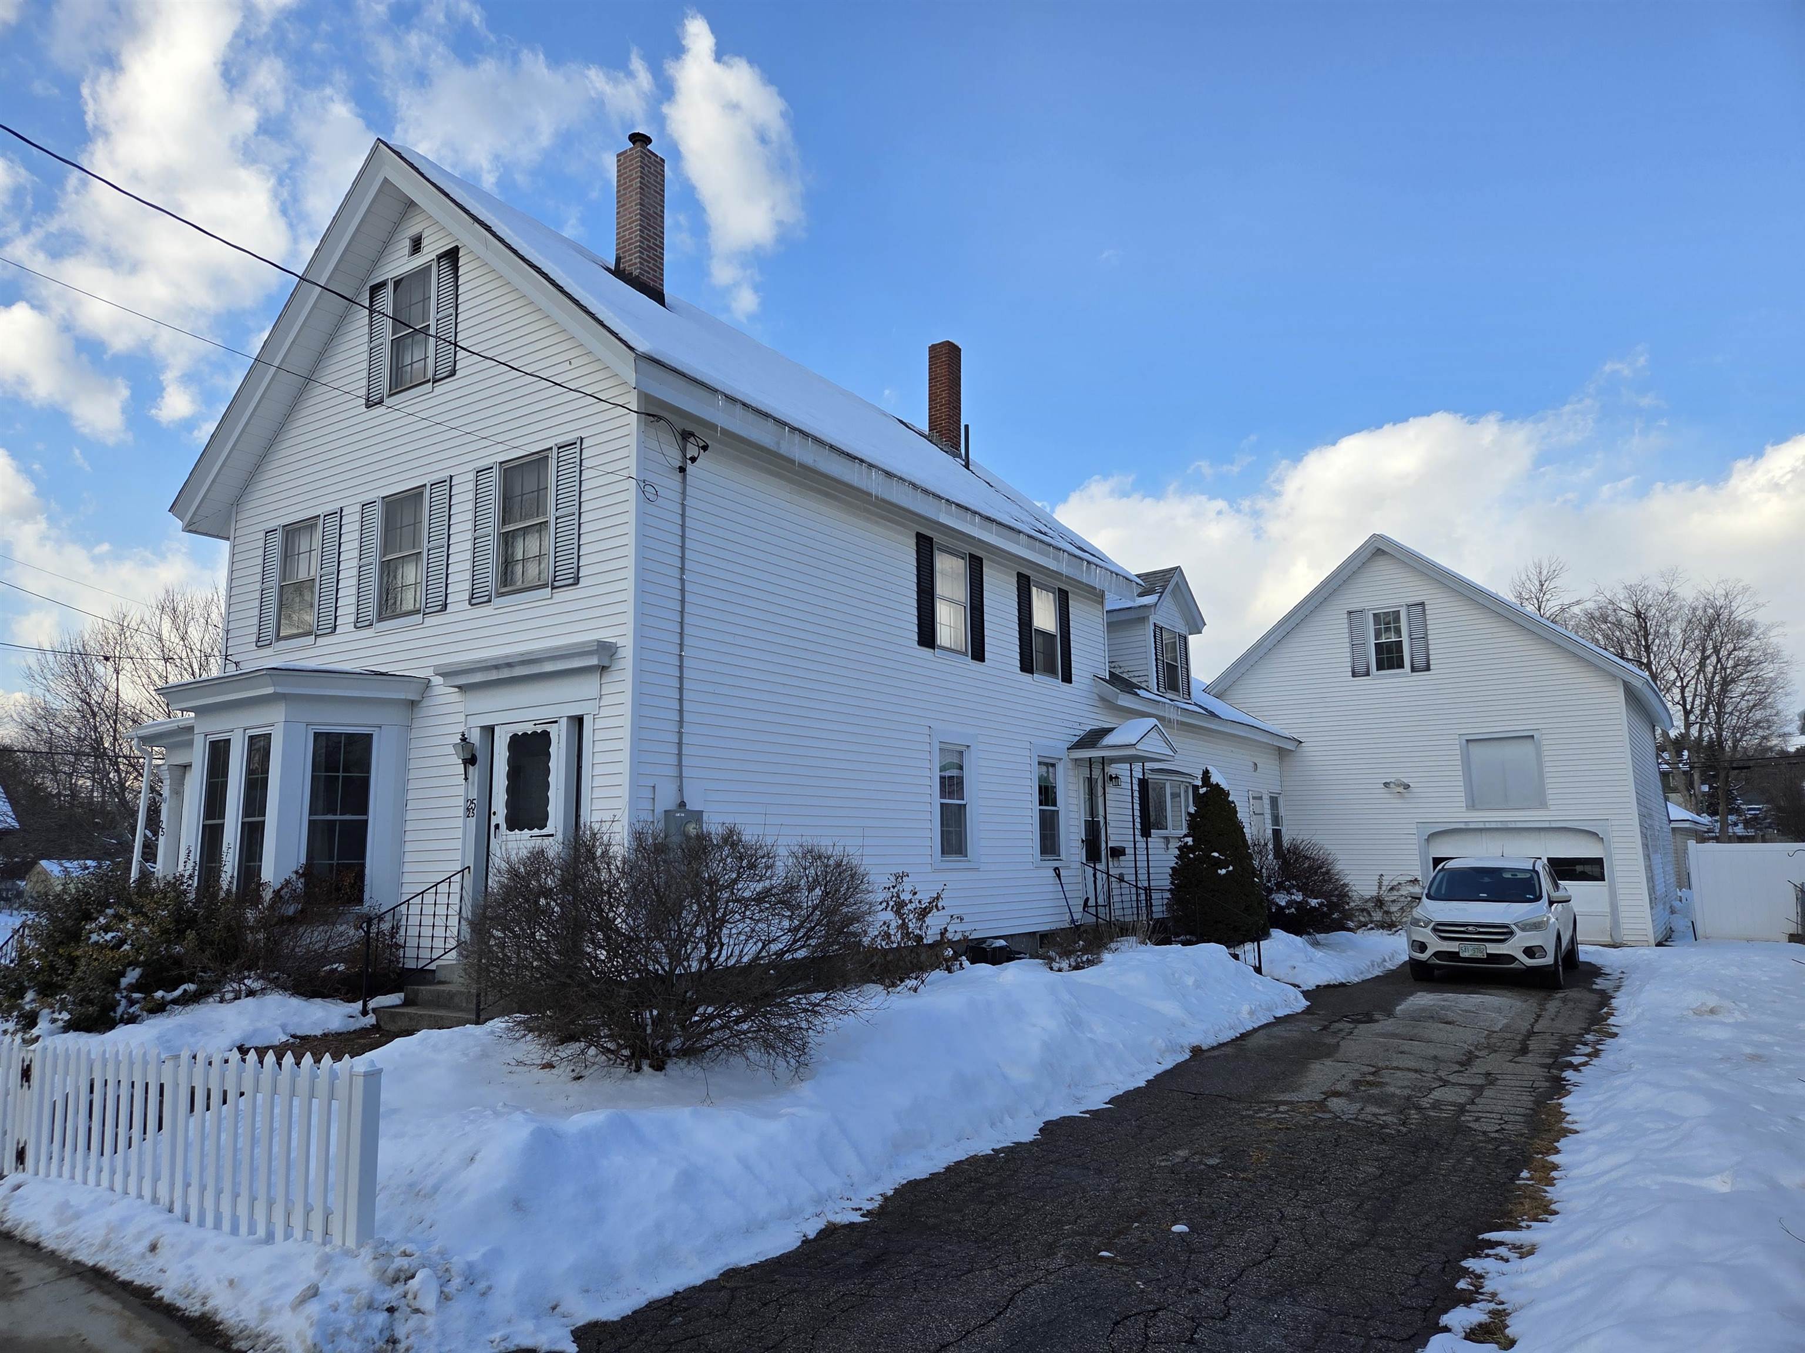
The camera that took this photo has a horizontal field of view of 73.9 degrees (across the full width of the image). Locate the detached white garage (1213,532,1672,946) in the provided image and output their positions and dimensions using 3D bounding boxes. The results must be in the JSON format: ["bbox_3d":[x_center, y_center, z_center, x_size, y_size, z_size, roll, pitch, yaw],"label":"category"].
[{"bbox_3d":[12.554,1.676,28.038,8.900,8.200,9.800,-7,-10,34],"label":"detached white garage"}]

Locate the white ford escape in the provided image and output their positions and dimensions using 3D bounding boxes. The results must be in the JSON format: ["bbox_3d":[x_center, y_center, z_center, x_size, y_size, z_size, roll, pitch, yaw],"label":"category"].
[{"bbox_3d":[8.541,3.446,17.323,1.920,1.680,4.520,-6,-10,32],"label":"white ford escape"}]

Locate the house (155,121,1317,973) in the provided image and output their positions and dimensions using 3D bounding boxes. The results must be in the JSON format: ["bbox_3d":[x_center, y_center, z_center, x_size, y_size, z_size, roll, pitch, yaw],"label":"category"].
[{"bbox_3d":[-0.910,-0.803,20.030,9.200,10.400,19.400,-6,-10,33],"label":"house"}]

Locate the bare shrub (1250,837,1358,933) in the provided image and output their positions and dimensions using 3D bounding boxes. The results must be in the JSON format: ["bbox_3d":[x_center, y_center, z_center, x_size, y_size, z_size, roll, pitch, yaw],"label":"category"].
[{"bbox_3d":[7.388,3.882,22.334,2.100,1.800,2.000,-6,-10,33],"label":"bare shrub"}]

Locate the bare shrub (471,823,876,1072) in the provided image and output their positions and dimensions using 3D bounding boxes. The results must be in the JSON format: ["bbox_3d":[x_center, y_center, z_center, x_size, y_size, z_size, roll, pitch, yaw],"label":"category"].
[{"bbox_3d":[-1.565,1.730,7.735,2.450,1.500,2.200,1,-9,-11],"label":"bare shrub"}]

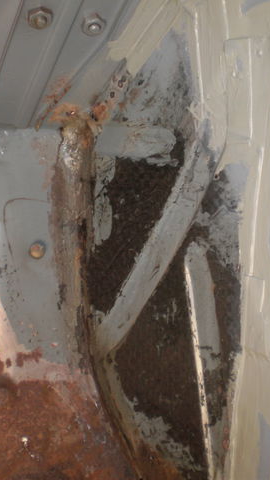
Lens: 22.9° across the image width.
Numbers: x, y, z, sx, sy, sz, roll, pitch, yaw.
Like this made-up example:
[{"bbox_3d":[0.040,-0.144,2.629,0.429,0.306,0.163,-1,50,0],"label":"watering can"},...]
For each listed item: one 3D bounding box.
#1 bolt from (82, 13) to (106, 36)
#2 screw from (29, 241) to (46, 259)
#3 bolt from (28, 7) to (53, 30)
[{"bbox_3d":[-0.034,-0.178,0.550,0.019,0.019,0.013,-1,45,-5],"label":"bolt"},{"bbox_3d":[-0.094,0.009,0.640,0.015,0.015,0.008,-2,11,-7],"label":"screw"},{"bbox_3d":[-0.078,-0.183,0.550,0.019,0.019,0.013,-1,45,-5],"label":"bolt"}]

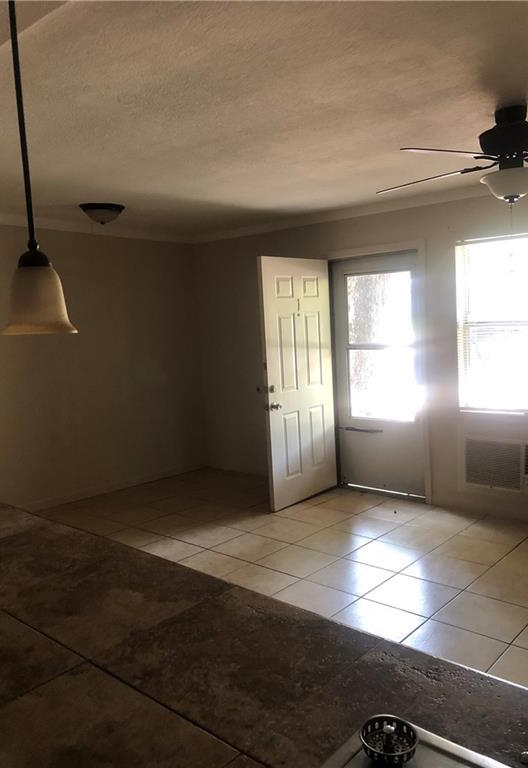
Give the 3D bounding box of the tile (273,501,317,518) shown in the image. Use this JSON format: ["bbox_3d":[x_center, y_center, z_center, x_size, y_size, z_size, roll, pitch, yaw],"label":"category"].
[{"bbox_3d":[0.136,1.020,5.120,0.403,0.010,0.403,3,8,41],"label":"tile"}]

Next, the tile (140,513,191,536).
[{"bbox_3d":[-0.705,1.092,4.781,0.403,0.010,0.403,3,8,41],"label":"tile"}]

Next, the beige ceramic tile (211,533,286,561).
[{"bbox_3d":[-0.093,1.139,4.298,0.406,0.012,0.406,3,8,42],"label":"beige ceramic tile"}]

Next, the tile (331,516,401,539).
[{"bbox_3d":[0.746,1.052,4.578,0.402,0.010,0.402,3,8,41],"label":"tile"}]

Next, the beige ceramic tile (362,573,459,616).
[{"bbox_3d":[0.820,1.165,3.435,0.402,0.010,0.402,3,8,41],"label":"beige ceramic tile"}]

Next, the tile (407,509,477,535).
[{"bbox_3d":[1.320,1.028,4.614,0.402,0.010,0.402,3,8,41],"label":"tile"}]

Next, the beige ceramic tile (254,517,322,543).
[{"bbox_3d":[0.174,1.079,4.549,0.403,0.010,0.403,3,8,41],"label":"beige ceramic tile"}]

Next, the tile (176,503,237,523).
[{"bbox_3d":[-0.437,1.065,5.153,0.406,0.012,0.406,3,8,42],"label":"tile"}]

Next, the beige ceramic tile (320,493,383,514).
[{"bbox_3d":[0.710,0.991,5.155,0.403,0.010,0.403,3,8,41],"label":"beige ceramic tile"}]

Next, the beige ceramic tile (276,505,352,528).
[{"bbox_3d":[0.442,1.035,4.852,0.403,0.010,0.403,3,8,41],"label":"beige ceramic tile"}]

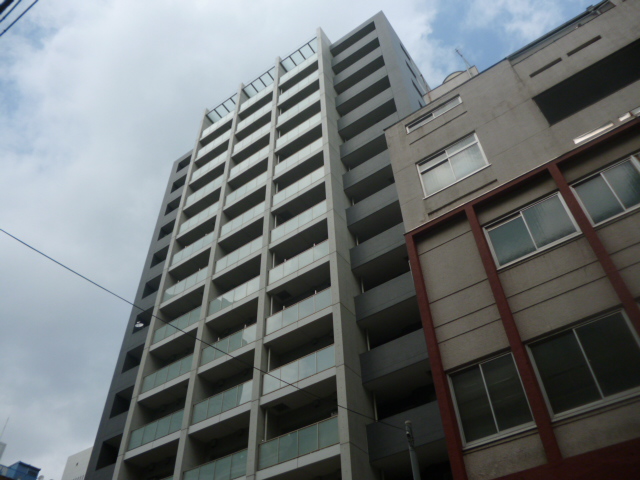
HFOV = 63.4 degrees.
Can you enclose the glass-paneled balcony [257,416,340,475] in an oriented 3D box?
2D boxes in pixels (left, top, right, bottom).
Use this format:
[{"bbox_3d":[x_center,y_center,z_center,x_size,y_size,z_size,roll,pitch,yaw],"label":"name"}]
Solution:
[{"bbox_3d":[-0.797,7.507,19.030,3.730,1.021,0.080,-28,-51,23],"label":"glass-paneled balcony"}]

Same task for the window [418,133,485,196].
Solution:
[{"bbox_3d":[3.539,-1.981,13.914,1.842,1.515,0.120,-28,-51,23],"label":"window"}]

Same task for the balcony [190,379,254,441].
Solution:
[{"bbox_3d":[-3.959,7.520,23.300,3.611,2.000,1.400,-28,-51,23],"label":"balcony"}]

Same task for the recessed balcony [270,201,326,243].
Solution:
[{"bbox_3d":[-0.808,-0.440,27.140,3.720,1.400,1.200,-28,-51,23],"label":"recessed balcony"}]

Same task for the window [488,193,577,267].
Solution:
[{"bbox_3d":[4.555,-0.164,11.218,1.779,1.298,0.120,-28,-51,23],"label":"window"}]

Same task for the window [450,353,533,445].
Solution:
[{"bbox_3d":[3.155,2.977,9.590,1.349,1.499,0.120,-28,-51,23],"label":"window"}]

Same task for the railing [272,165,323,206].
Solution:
[{"bbox_3d":[-1.235,-2.940,29.578,3.730,1.021,0.080,-28,-51,23],"label":"railing"}]

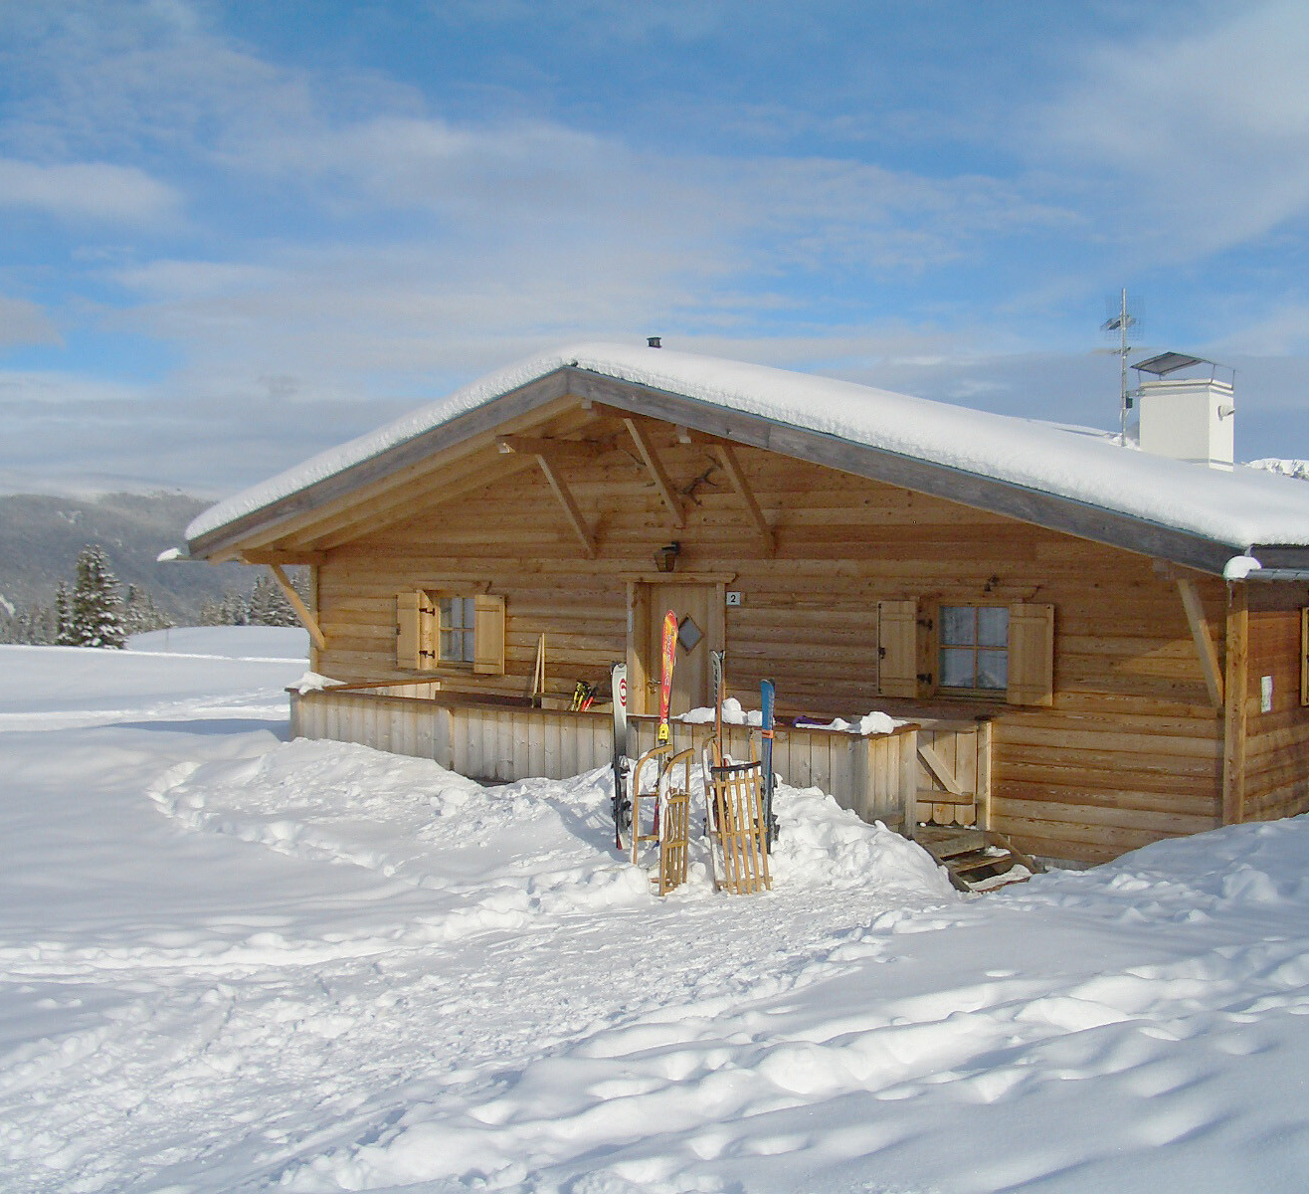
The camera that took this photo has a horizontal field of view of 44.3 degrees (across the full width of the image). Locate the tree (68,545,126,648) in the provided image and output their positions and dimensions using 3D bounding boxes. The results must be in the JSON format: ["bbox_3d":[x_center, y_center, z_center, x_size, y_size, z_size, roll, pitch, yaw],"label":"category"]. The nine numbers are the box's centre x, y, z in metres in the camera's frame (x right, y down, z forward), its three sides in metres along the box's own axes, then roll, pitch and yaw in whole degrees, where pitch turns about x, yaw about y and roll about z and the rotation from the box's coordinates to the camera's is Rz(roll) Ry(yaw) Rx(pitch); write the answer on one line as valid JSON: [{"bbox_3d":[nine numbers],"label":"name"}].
[{"bbox_3d":[-32.885,0.110,95.000,3.500,6.200,3.500,0,1,0],"label":"tree"}]

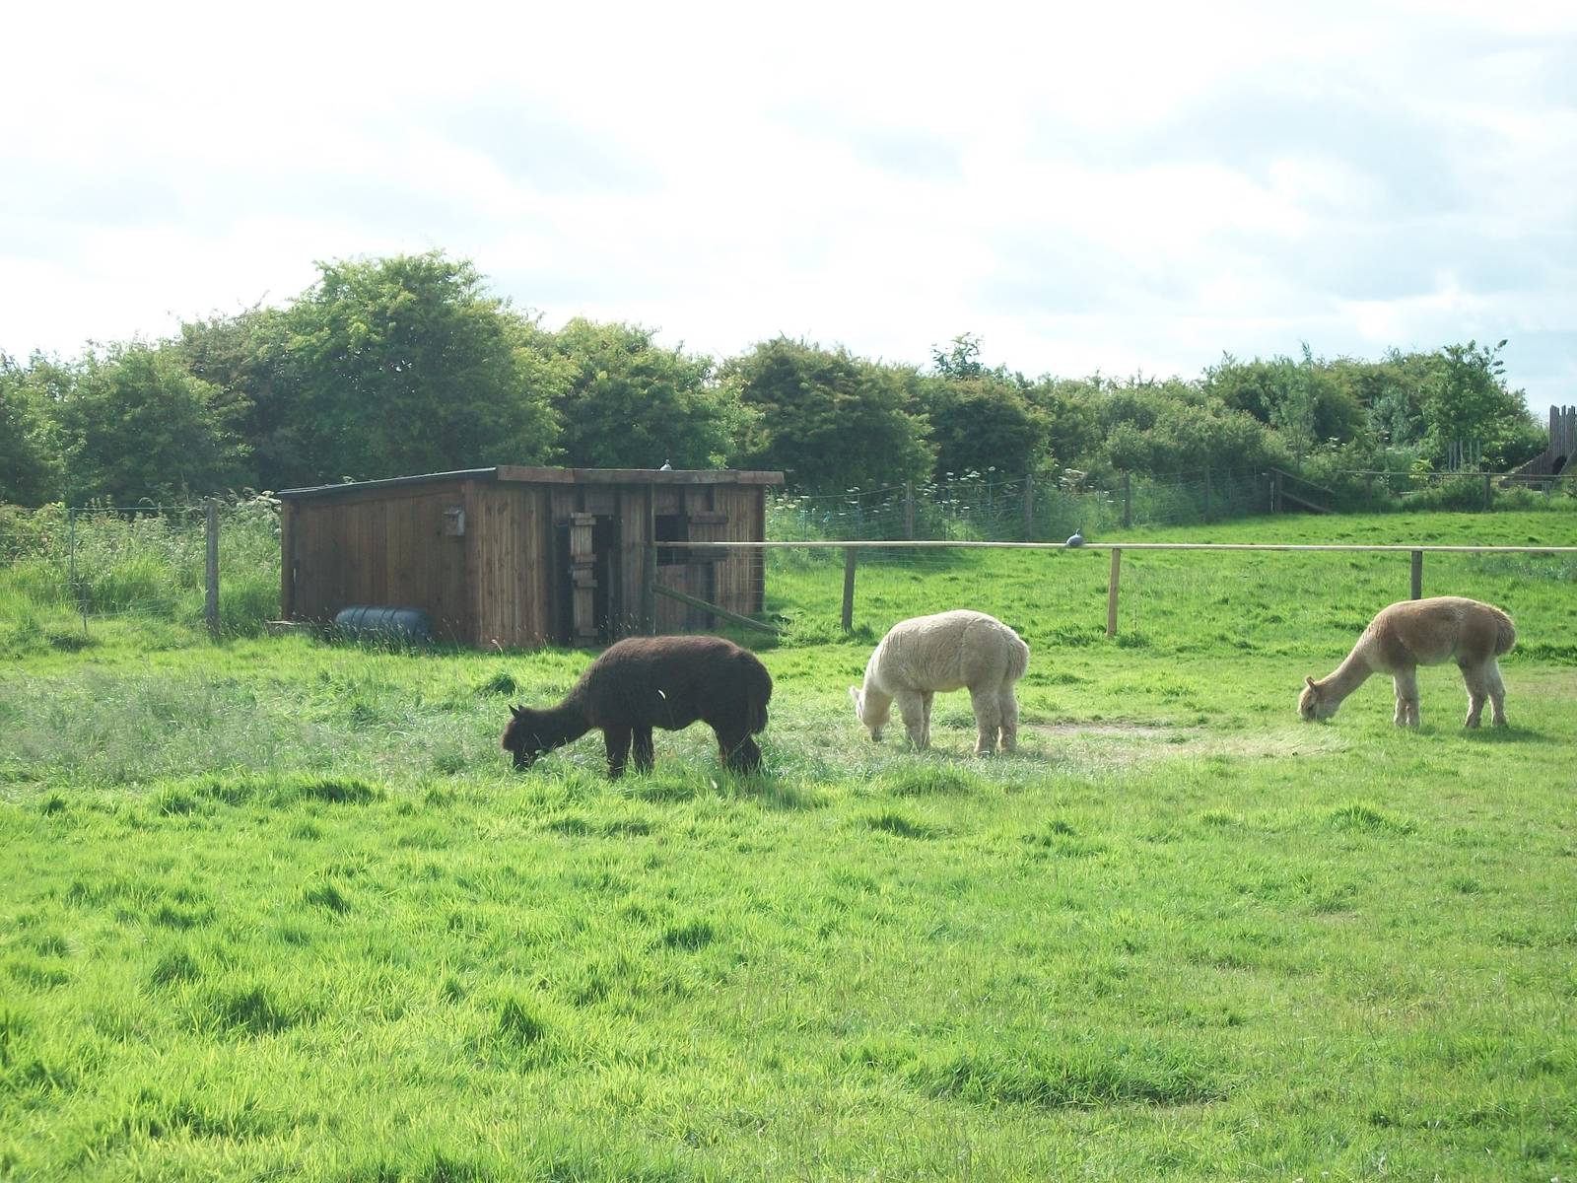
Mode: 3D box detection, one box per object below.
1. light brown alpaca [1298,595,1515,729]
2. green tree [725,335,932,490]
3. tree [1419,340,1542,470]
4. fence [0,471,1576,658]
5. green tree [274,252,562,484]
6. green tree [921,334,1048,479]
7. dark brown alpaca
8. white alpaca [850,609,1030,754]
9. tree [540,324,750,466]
[{"bbox_3d":[4.333,0.497,24.600,1.470,0.930,0.450,0,1,11],"label":"light brown alpaca"},{"bbox_3d":[0.753,-2.677,66.000,3.900,4.220,3.800,0,1,0],"label":"green tree"},{"bbox_3d":[20.313,-5.047,103.000,3.600,4.630,3.500,0,1,0],"label":"tree"},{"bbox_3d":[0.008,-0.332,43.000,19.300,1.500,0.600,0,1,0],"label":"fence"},{"bbox_3d":[-5.488,-2.438,52.000,4.300,5.190,4.200,0,1,0],"label":"green tree"},{"bbox_3d":[4.119,-3.223,74.000,2.700,4.390,2.700,0,1,0],"label":"green tree"},{"bbox_3d":[-0.920,0.707,21.200,1.560,0.870,0.450,0,1,11],"label":"dark brown alpaca"},{"bbox_3d":[0.972,0.578,22.400,1.120,0.930,0.450,1,1,28],"label":"white alpaca"},{"bbox_3d":[-2.312,-2.312,58.000,3.500,4.360,3.500,0,1,0],"label":"tree"}]

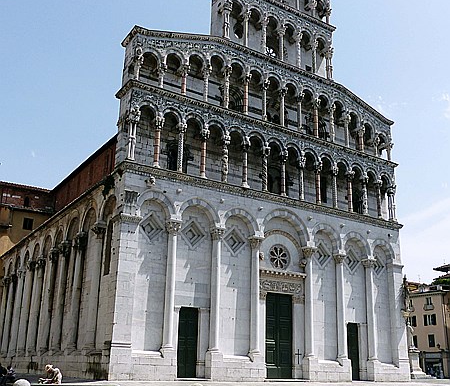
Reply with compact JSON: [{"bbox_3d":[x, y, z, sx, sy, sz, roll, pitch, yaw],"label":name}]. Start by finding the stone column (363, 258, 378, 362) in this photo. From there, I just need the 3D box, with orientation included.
[{"bbox_3d":[12.068,9.551,42.867,0.820,8.200,0.780,13,-22,-30],"label":"stone column"}]

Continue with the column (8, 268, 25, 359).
[{"bbox_3d":[-20.756,11.909,52.563,0.750,8.698,0.750,13,-22,-30],"label":"column"}]

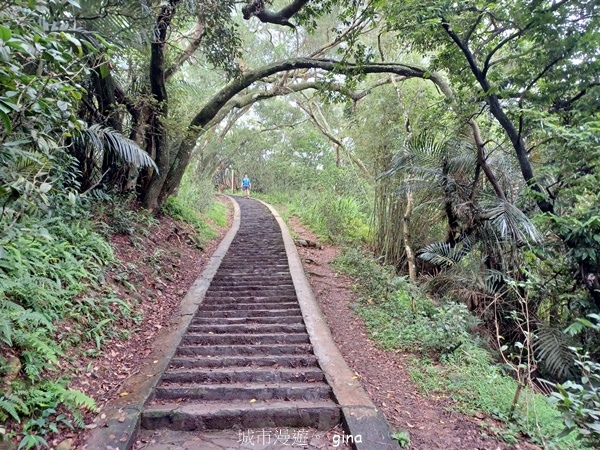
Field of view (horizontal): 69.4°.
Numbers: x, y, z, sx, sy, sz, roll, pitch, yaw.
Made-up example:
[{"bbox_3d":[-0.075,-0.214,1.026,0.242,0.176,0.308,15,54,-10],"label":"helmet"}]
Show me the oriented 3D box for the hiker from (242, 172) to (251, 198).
[{"bbox_3d":[-3.490,-2.570,28.300,0.560,1.680,0.360,1,-5,-9],"label":"hiker"}]

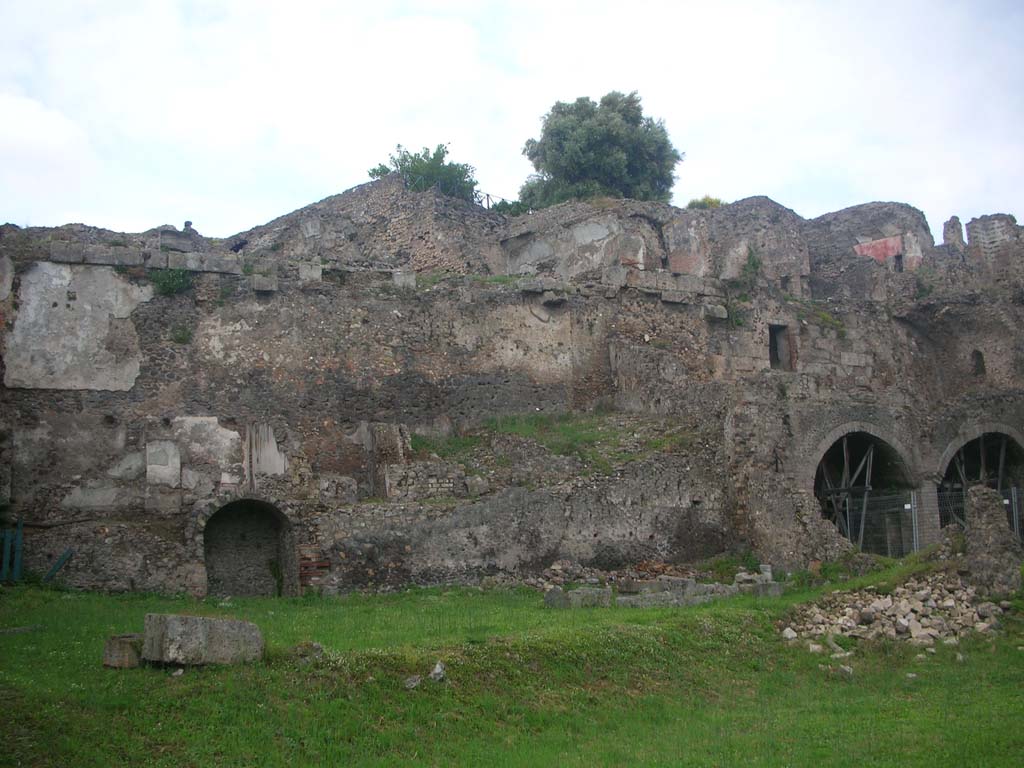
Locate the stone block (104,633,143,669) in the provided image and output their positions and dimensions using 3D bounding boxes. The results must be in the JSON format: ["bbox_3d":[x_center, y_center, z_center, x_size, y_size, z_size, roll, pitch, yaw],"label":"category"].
[{"bbox_3d":[-4.627,3.178,12.300,0.390,0.400,0.420,-1,-9,0],"label":"stone block"}]

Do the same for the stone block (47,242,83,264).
[{"bbox_3d":[-12.582,-3.639,29.251,0.862,0.494,0.550,2,-8,-23],"label":"stone block"}]

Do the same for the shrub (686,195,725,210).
[{"bbox_3d":[7.656,-7.181,40.964,1.500,0.750,1.200,2,-9,-17],"label":"shrub"}]

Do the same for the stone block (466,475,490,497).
[{"bbox_3d":[-1.036,3.012,30.563,0.616,0.585,0.550,0,-8,-15],"label":"stone block"}]

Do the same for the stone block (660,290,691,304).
[{"bbox_3d":[5.693,-3.003,36.851,1.172,0.399,0.550,2,-8,-23],"label":"stone block"}]

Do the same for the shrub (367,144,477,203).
[{"bbox_3d":[-3.219,-7.656,37.657,4.000,2.200,3.000,2,-9,-17],"label":"shrub"}]

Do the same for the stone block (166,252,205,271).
[{"bbox_3d":[-8.882,-3.314,28.125,0.980,0.450,0.550,2,-9,-17],"label":"stone block"}]

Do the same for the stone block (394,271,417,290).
[{"bbox_3d":[-3.085,-2.970,29.853,0.630,0.480,0.500,2,-9,-17],"label":"stone block"}]

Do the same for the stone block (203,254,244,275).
[{"bbox_3d":[-8.616,-3.460,30.751,1.112,0.478,0.550,2,-8,-23],"label":"stone block"}]

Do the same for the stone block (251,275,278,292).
[{"bbox_3d":[-7.429,-2.950,30.951,0.788,0.449,0.550,2,-8,-23],"label":"stone block"}]

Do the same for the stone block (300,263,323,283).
[{"bbox_3d":[-6.239,-3.362,31.828,0.688,0.499,0.500,2,-8,-23],"label":"stone block"}]

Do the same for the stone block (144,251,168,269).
[{"bbox_3d":[-9.584,-3.343,27.913,0.620,0.440,0.550,2,-9,-17],"label":"stone block"}]

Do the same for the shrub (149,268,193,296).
[{"bbox_3d":[-9.036,-2.686,27.397,1.150,0.720,0.600,2,-9,-17],"label":"shrub"}]

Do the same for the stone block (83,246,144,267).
[{"bbox_3d":[-10.623,-3.372,27.601,1.600,0.430,0.550,2,-9,-17],"label":"stone block"}]

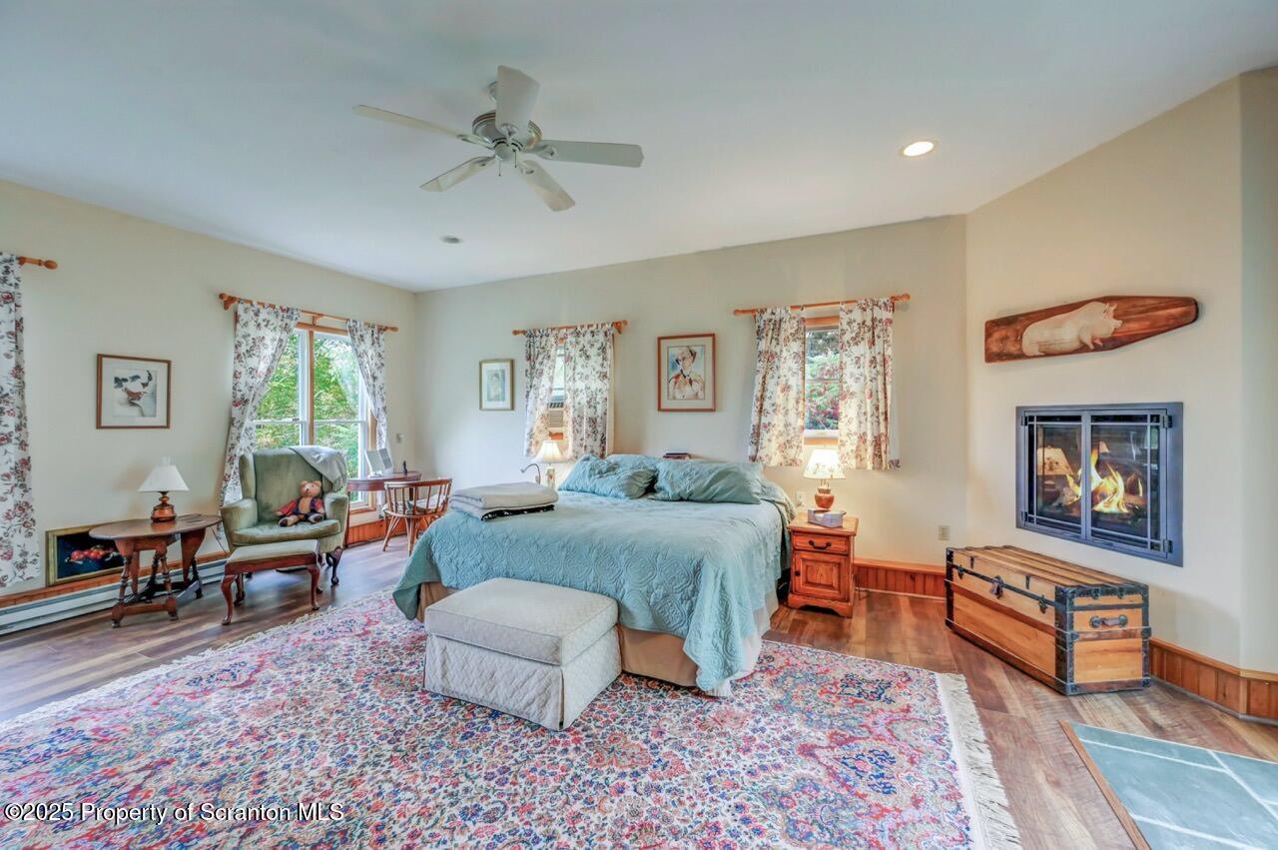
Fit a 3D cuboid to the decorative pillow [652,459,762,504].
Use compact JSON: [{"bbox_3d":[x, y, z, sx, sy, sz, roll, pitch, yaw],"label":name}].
[{"bbox_3d":[0.568,0.469,4.140,0.880,0.370,0.190,0,-31,24],"label":"decorative pillow"}]

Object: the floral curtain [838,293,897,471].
[{"bbox_3d":[1.873,-0.329,4.074,0.435,1.389,0.100,0,0,23],"label":"floral curtain"}]

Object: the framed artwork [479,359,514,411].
[{"bbox_3d":[-1.565,-0.434,5.464,0.468,0.559,0.025,0,1,24],"label":"framed artwork"}]

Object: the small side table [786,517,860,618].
[{"bbox_3d":[1.384,1.033,3.708,0.445,0.595,0.490,0,0,25],"label":"small side table"}]

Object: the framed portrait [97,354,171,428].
[{"bbox_3d":[-4.003,-0.251,3.950,0.025,0.564,0.435,0,0,25],"label":"framed portrait"}]

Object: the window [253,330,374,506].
[{"bbox_3d":[-3.431,-0.018,5.256,0.100,2.049,1.397,0,0,25],"label":"window"}]

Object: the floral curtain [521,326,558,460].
[{"bbox_3d":[-1.005,-0.342,5.138,0.448,1.344,0.110,0,1,24],"label":"floral curtain"}]

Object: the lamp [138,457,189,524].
[{"bbox_3d":[-3.662,0.481,3.830,0.284,0.485,0.284,0,0,27],"label":"lamp"}]

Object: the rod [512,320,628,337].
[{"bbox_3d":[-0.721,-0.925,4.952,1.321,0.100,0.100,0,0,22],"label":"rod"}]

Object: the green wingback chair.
[{"bbox_3d":[-2.990,0.780,4.266,0.830,1.100,0.800,0,0,-32],"label":"green wingback chair"}]

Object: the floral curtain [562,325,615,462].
[{"bbox_3d":[-0.500,-0.311,4.862,0.594,1.317,0.110,0,0,22],"label":"floral curtain"}]

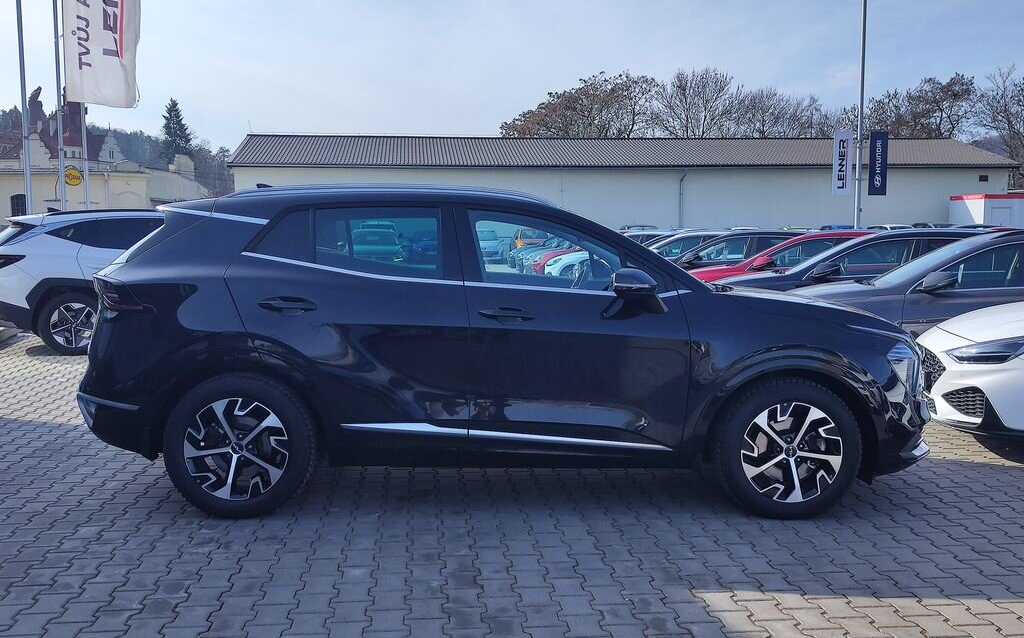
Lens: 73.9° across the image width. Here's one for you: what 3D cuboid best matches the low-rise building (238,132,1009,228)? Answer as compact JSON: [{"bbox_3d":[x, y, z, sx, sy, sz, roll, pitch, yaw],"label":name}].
[{"bbox_3d":[6.000,-6.862,40.000,42.000,7.000,9.000,0,7,-1],"label":"low-rise building"}]

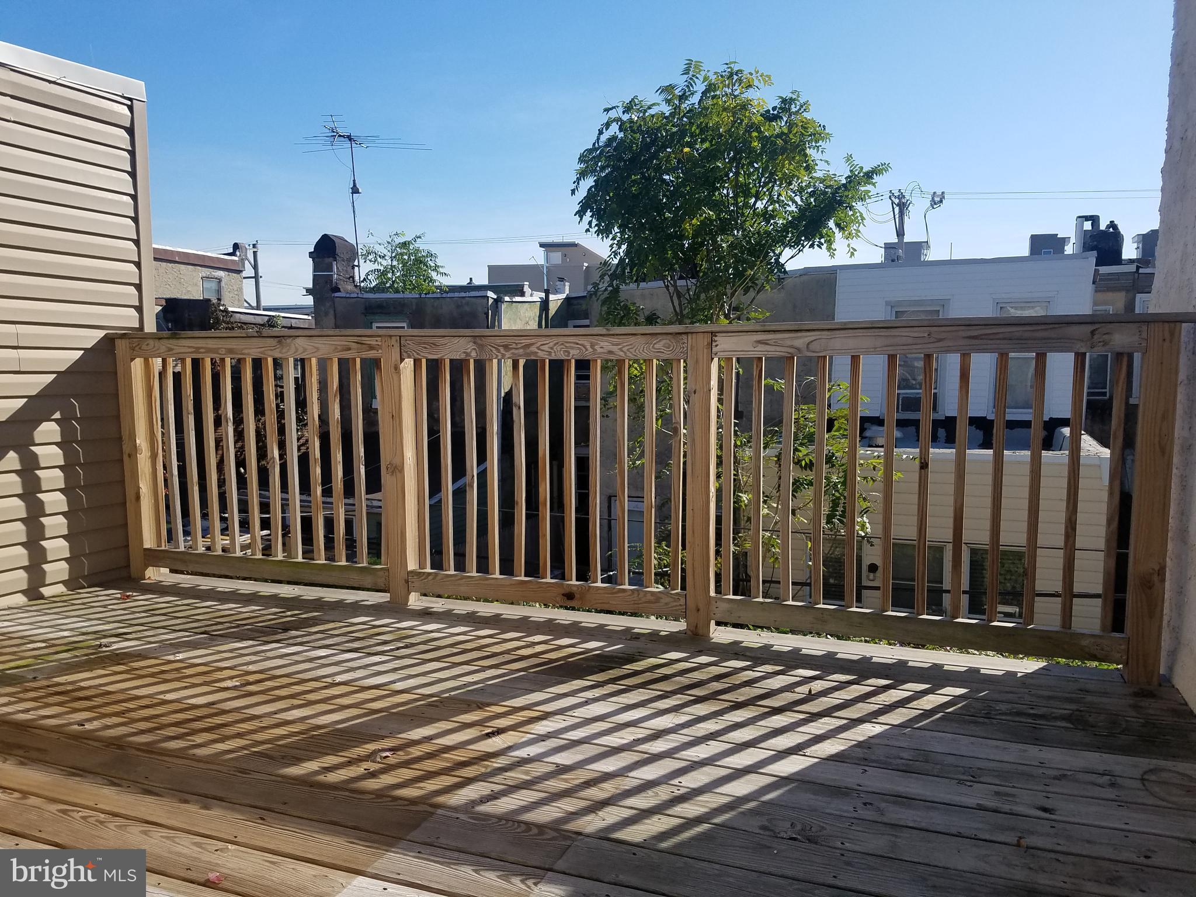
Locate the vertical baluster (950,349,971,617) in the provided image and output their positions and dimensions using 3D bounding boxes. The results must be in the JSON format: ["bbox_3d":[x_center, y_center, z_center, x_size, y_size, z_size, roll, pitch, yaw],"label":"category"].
[{"bbox_3d":[1.224,0.132,3.037,0.036,0.950,0.036,2,7,20],"label":"vertical baluster"}]

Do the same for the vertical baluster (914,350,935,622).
[{"bbox_3d":[1.117,0.128,3.076,0.036,0.950,0.036,2,7,20],"label":"vertical baluster"}]

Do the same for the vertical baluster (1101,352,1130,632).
[{"bbox_3d":[1.657,0.145,2.878,0.036,0.950,0.036,2,7,20],"label":"vertical baluster"}]

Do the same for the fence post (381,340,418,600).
[{"bbox_3d":[-0.812,0.095,3.716,0.089,1.112,0.089,2,7,21],"label":"fence post"}]

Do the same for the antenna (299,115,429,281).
[{"bbox_3d":[-4.429,-4.633,17.000,2.400,3.320,1.600,1,6,12],"label":"antenna"}]

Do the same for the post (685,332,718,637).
[{"bbox_3d":[0.380,0.133,3.269,0.089,1.112,0.089,2,7,21],"label":"post"}]

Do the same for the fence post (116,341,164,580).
[{"bbox_3d":[-2.159,0.053,4.220,0.089,1.112,0.089,2,7,21],"label":"fence post"}]

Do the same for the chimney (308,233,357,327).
[{"bbox_3d":[-5.077,-3.166,17.297,0.521,1.776,0.680,2,7,21],"label":"chimney"}]

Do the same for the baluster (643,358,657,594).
[{"bbox_3d":[0.194,0.096,3.346,0.034,0.944,0.034,2,7,21],"label":"baluster"}]

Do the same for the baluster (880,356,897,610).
[{"bbox_3d":[0.987,0.121,3.049,0.034,0.944,0.034,2,7,21],"label":"baluster"}]

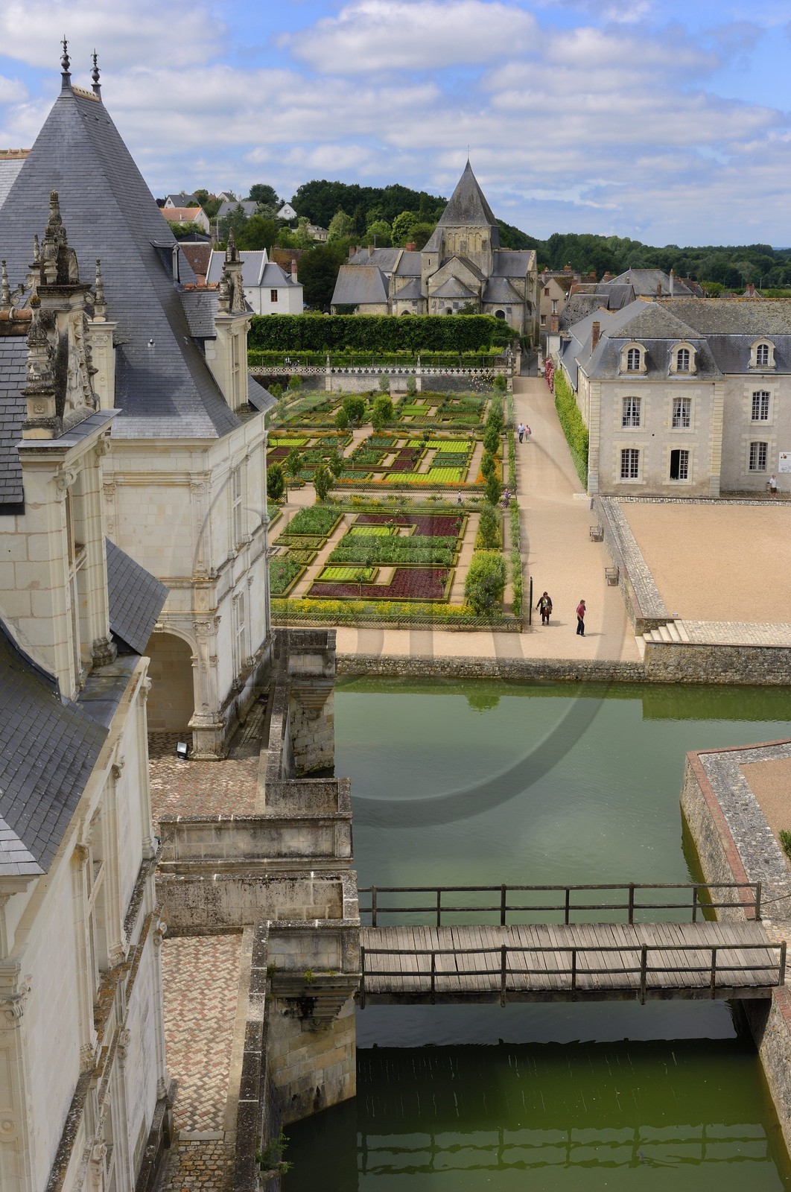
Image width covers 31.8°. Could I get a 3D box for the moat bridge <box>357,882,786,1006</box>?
[{"bbox_3d":[4.080,8.445,33.768,10.100,1.500,3.380,-1,14,-2],"label":"moat bridge"}]

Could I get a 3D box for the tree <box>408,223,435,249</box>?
[{"bbox_3d":[7.090,-91.796,358.445,8.652,9.081,8.652,0,14,0],"label":"tree"}]

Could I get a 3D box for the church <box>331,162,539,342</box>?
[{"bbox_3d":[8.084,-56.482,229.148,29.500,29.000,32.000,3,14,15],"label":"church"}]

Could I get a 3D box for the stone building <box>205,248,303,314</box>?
[{"bbox_3d":[-21.295,-46.000,209.034,13.000,12.200,7.000,3,14,15],"label":"stone building"}]

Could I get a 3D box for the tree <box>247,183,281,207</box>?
[{"bbox_3d":[-47.455,-143.525,500.168,12.409,10.000,12.409,0,14,0],"label":"tree"}]

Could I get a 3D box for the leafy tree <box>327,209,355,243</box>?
[{"bbox_3d":[-16.307,-110.090,415.727,8.084,10.510,8.084,0,14,0],"label":"leafy tree"}]

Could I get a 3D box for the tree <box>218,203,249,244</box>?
[{"bbox_3d":[-43.974,-100.434,376.910,8.593,11.723,8.593,0,14,0],"label":"tree"}]

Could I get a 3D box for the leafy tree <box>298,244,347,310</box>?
[{"bbox_3d":[-12.832,-55.541,243.797,8.664,12.274,8.664,0,14,0],"label":"leafy tree"}]

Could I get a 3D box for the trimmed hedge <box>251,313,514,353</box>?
[{"bbox_3d":[-2.471,-34.303,183.066,37.000,5.900,4.500,1,14,5],"label":"trimmed hedge"}]

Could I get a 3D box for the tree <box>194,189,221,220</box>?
[{"bbox_3d":[-54.921,-113.756,404.568,7.800,9.500,7.800,0,14,0],"label":"tree"}]

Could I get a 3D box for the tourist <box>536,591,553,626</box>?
[{"bbox_3d":[7.255,0.603,67.025,0.660,1.680,0.420,1,14,4],"label":"tourist"}]

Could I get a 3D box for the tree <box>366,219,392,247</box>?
[{"bbox_3d":[-5.101,-97.527,377.654,7.400,9.500,7.400,0,14,0],"label":"tree"}]

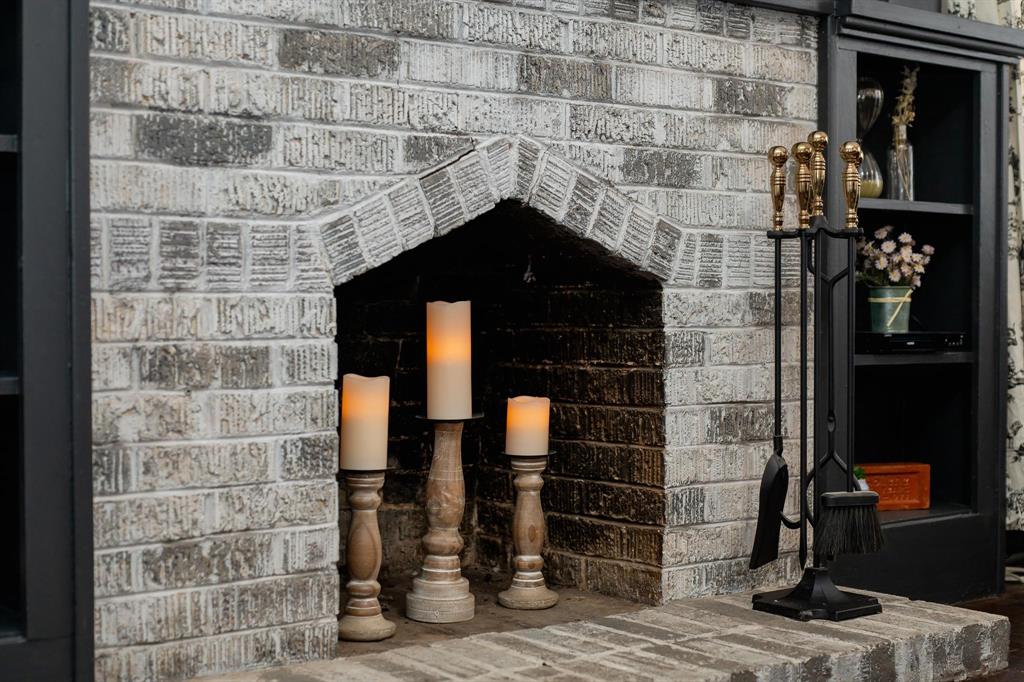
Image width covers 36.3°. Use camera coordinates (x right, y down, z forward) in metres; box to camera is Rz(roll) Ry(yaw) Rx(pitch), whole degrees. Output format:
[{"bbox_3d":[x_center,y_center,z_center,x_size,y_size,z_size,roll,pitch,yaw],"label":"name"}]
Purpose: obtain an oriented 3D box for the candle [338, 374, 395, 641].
[{"bbox_3d":[-0.240,0.266,2.536,0.106,0.419,0.106,0,2,0],"label":"candle"}]

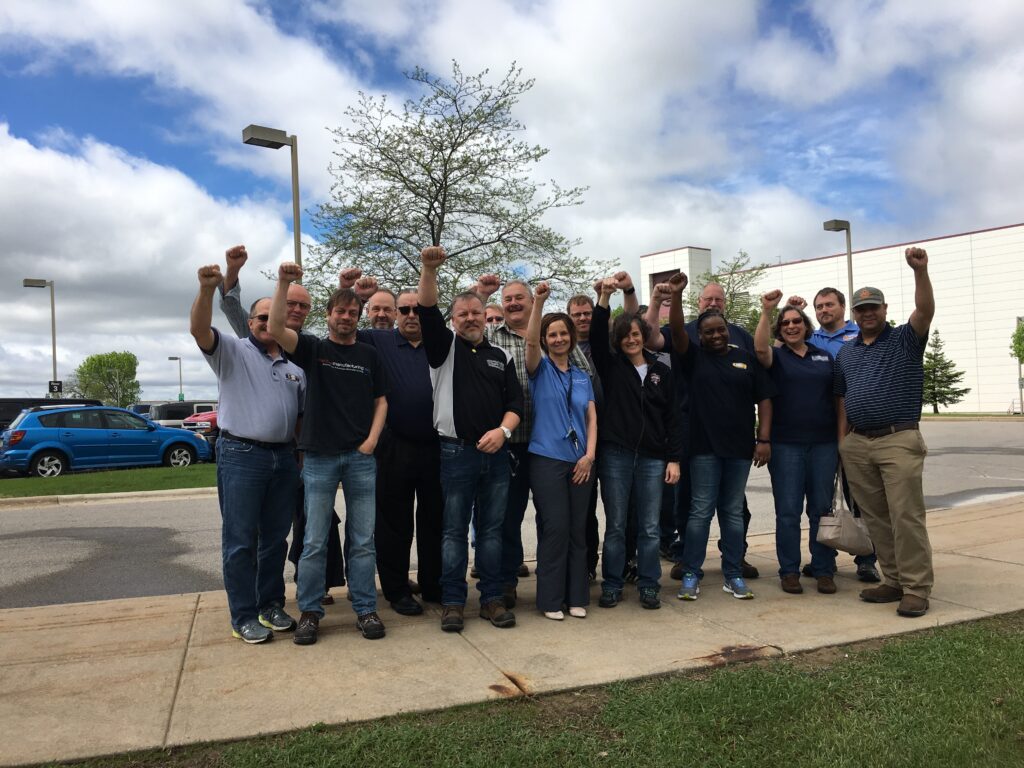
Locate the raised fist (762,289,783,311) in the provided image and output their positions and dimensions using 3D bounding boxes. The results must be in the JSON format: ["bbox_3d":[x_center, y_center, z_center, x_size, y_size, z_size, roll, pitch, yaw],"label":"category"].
[{"bbox_3d":[1.451,-0.471,4.780,0.105,0.108,0.090,8,9,8],"label":"raised fist"}]

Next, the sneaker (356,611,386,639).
[{"bbox_3d":[-0.733,1.227,4.480,0.110,0.125,0.300,-2,-1,-18],"label":"sneaker"}]

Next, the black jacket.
[{"bbox_3d":[0.711,0.001,5.000,0.510,0.900,0.330,-2,-1,6],"label":"black jacket"}]

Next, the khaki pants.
[{"bbox_3d":[2.090,0.703,4.800,0.420,0.950,0.360,-3,-1,38],"label":"khaki pants"}]

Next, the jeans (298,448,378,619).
[{"bbox_3d":[-0.928,0.751,4.600,0.410,0.930,0.300,-2,-1,-11],"label":"jeans"}]

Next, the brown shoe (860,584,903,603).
[{"bbox_3d":[2.063,1.157,4.771,0.290,0.100,0.110,-2,-1,-13],"label":"brown shoe"}]

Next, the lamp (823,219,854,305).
[{"bbox_3d":[11.777,-2.295,30.182,1.000,7.100,0.460,-2,-1,-36],"label":"lamp"}]

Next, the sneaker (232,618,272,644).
[{"bbox_3d":[-1.360,1.288,4.491,0.290,0.110,0.110,-3,-1,35],"label":"sneaker"}]

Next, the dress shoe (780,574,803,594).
[{"bbox_3d":[1.649,1.165,5.112,0.105,0.110,0.270,-2,-1,10],"label":"dress shoe"}]

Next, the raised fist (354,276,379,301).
[{"bbox_3d":[-0.790,-0.521,4.660,0.115,0.120,0.100,-2,-1,-12],"label":"raised fist"}]

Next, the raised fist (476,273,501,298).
[{"bbox_3d":[-0.127,-0.547,4.720,0.115,0.120,0.100,-2,-1,-8],"label":"raised fist"}]

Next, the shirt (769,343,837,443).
[{"bbox_3d":[1.715,0.058,5.030,0.450,0.610,0.300,-2,-1,13],"label":"shirt"}]

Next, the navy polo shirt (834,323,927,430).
[{"bbox_3d":[1.990,-0.040,4.620,0.510,0.600,0.330,-3,-1,37],"label":"navy polo shirt"}]

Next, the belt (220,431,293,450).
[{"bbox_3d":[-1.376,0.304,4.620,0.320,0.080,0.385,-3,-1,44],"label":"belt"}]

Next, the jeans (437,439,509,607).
[{"bbox_3d":[-0.203,0.738,4.640,0.400,0.890,0.310,-2,-1,-19],"label":"jeans"}]

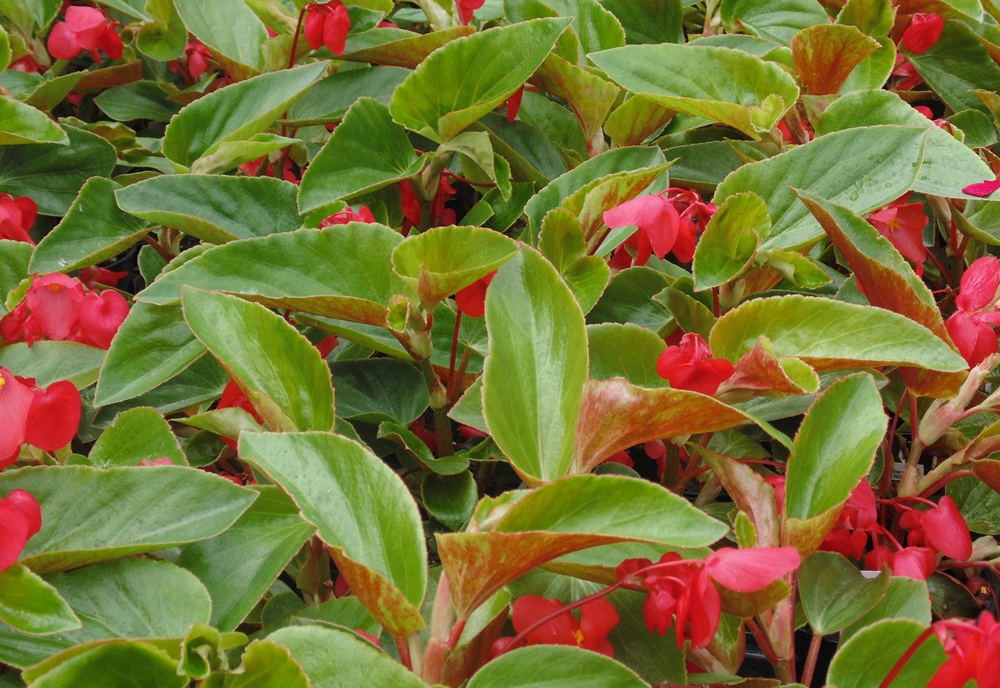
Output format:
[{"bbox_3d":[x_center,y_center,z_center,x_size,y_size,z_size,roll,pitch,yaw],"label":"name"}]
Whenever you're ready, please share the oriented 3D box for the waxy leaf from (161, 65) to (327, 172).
[{"bbox_3d":[-0.165,-0.145,1.200,0.110,0.028,0.050,-36,42,1],"label":"waxy leaf"}]

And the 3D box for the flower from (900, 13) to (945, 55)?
[{"bbox_3d":[0.256,-0.189,1.140,0.025,0.021,0.016,4,22,11],"label":"flower"}]

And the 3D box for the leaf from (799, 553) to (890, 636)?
[{"bbox_3d":[0.166,0.120,0.900,0.041,0.043,0.016,28,7,18],"label":"leaf"}]

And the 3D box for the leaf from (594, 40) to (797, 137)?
[{"bbox_3d":[0.126,-0.167,1.230,0.130,0.028,0.052,19,45,3],"label":"leaf"}]

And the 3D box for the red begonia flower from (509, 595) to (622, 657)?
[{"bbox_3d":[0.027,0.120,0.790,0.045,0.035,0.025,0,35,0],"label":"red begonia flower"}]

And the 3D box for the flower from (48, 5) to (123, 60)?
[{"bbox_3d":[-0.288,-0.215,1.300,0.046,0.034,0.032,10,37,13],"label":"flower"}]

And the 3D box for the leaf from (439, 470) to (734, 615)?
[{"bbox_3d":[0.034,0.082,0.775,0.118,0.048,0.043,0,35,0],"label":"leaf"}]

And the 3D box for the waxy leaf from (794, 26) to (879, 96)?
[{"bbox_3d":[0.202,-0.171,1.135,0.054,0.046,0.027,0,35,0],"label":"waxy leaf"}]

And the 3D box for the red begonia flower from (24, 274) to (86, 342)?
[{"bbox_3d":[-0.208,-0.017,0.880,0.028,0.027,0.020,-2,22,-5],"label":"red begonia flower"}]

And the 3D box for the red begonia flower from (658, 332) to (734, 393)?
[{"bbox_3d":[0.104,0.011,1.000,0.041,0.028,0.032,0,36,0],"label":"red begonia flower"}]

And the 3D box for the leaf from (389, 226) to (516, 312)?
[{"bbox_3d":[-0.023,-0.037,0.920,0.061,0.034,0.032,0,35,0],"label":"leaf"}]

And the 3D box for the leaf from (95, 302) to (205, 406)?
[{"bbox_3d":[-0.186,0.004,1.030,0.095,0.022,0.054,-31,40,-18],"label":"leaf"}]

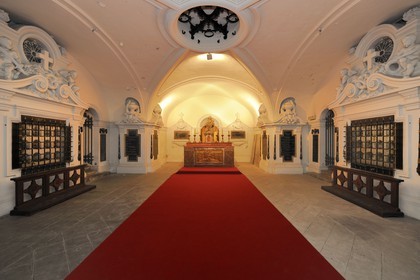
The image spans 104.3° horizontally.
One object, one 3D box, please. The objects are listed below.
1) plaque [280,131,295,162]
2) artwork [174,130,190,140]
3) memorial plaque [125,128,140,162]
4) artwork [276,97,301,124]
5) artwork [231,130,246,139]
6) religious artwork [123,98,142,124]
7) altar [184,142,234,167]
[{"bbox_3d":[3.527,0.293,7.360,0.744,1.442,0.070,0,0,0],"label":"plaque"},{"bbox_3d":[-1.825,-0.288,10.700,1.003,0.537,0.060,0,0,0],"label":"artwork"},{"bbox_3d":[-3.468,0.268,7.360,0.744,1.483,0.070,0,0,0],"label":"memorial plaque"},{"bbox_3d":[3.628,-1.350,7.500,1.102,1.249,0.420,0,0,0],"label":"artwork"},{"bbox_3d":[1.881,-0.301,10.700,0.944,0.511,0.060,0,0,0],"label":"artwork"},{"bbox_3d":[-3.571,-1.366,7.500,0.942,1.217,0.420,0,0,0],"label":"religious artwork"},{"bbox_3d":[-0.020,0.820,8.900,2.550,1.140,1.100,0,0,0],"label":"altar"}]

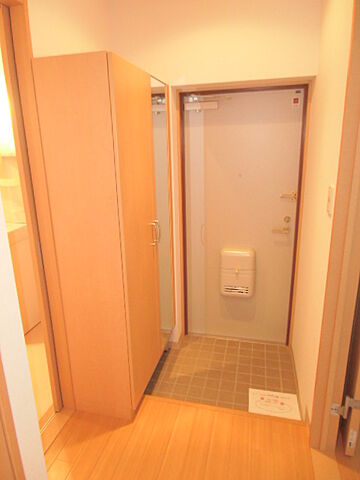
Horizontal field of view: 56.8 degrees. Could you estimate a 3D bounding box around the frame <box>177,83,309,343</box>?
[{"bbox_3d":[0.430,-0.099,2.465,0.880,1.927,0.122,3,16,13],"label":"frame"}]

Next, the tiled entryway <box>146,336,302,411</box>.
[{"bbox_3d":[0.334,0.938,2.380,0.948,0.044,0.793,3,16,13],"label":"tiled entryway"}]

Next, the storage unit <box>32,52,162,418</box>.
[{"bbox_3d":[-0.331,0.000,2.027,0.372,1.830,0.863,3,16,13],"label":"storage unit"}]

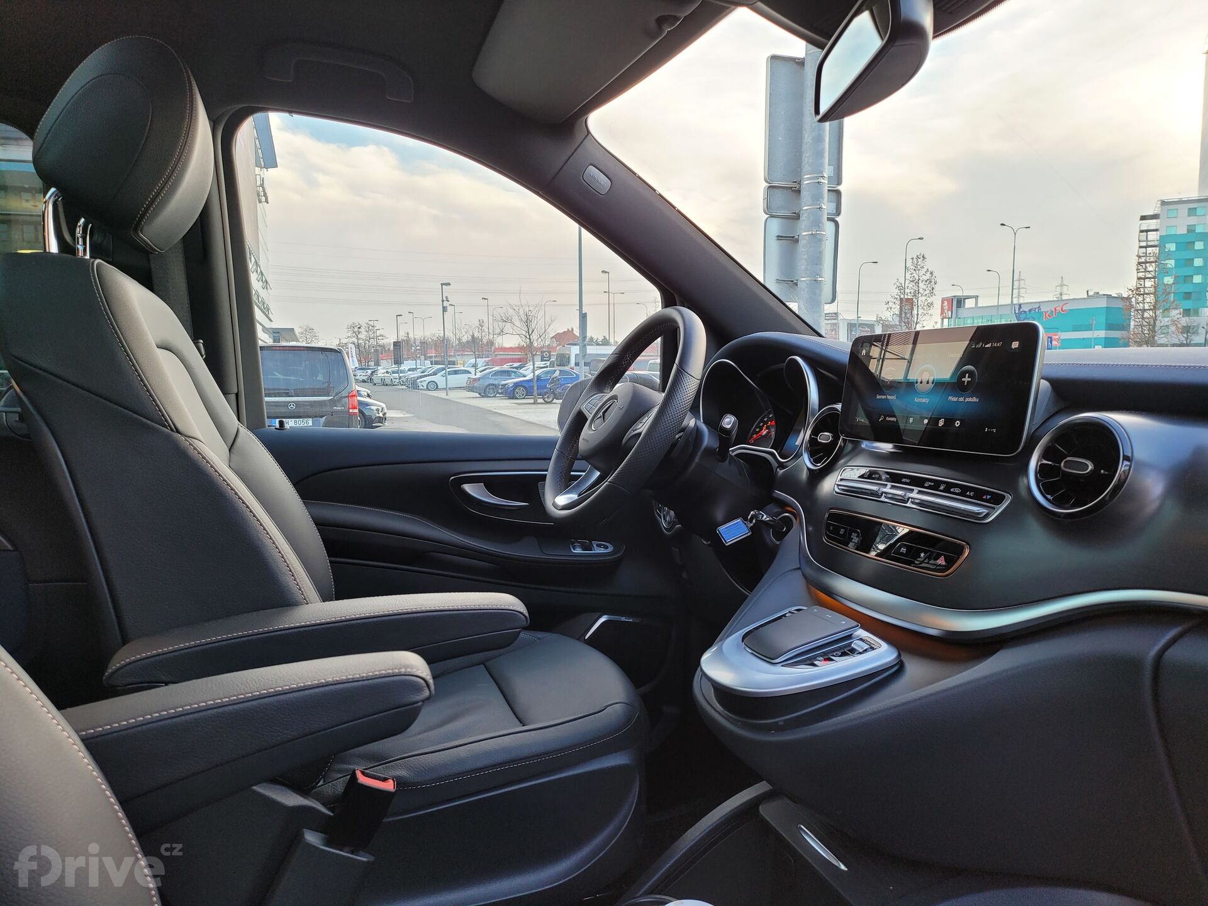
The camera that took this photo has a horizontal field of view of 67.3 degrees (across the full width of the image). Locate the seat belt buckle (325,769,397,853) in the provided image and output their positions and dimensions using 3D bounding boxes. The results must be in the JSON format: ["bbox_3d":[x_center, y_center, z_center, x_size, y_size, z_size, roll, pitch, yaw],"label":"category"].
[{"bbox_3d":[-0.252,0.369,0.940,0.044,0.083,0.027,23,-5,-26],"label":"seat belt buckle"}]

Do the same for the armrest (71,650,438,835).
[{"bbox_3d":[-0.316,0.205,0.631,0.380,0.080,0.075,-3,6,-23],"label":"armrest"}]

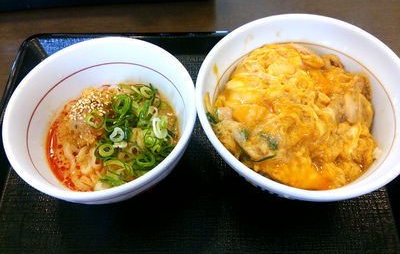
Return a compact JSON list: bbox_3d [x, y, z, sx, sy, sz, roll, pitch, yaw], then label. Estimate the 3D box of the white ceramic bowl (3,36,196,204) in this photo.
[{"bbox_3d":[-0.073,0.005,0.289,0.142,0.075,0.142,-1,60,1],"label":"white ceramic bowl"}]

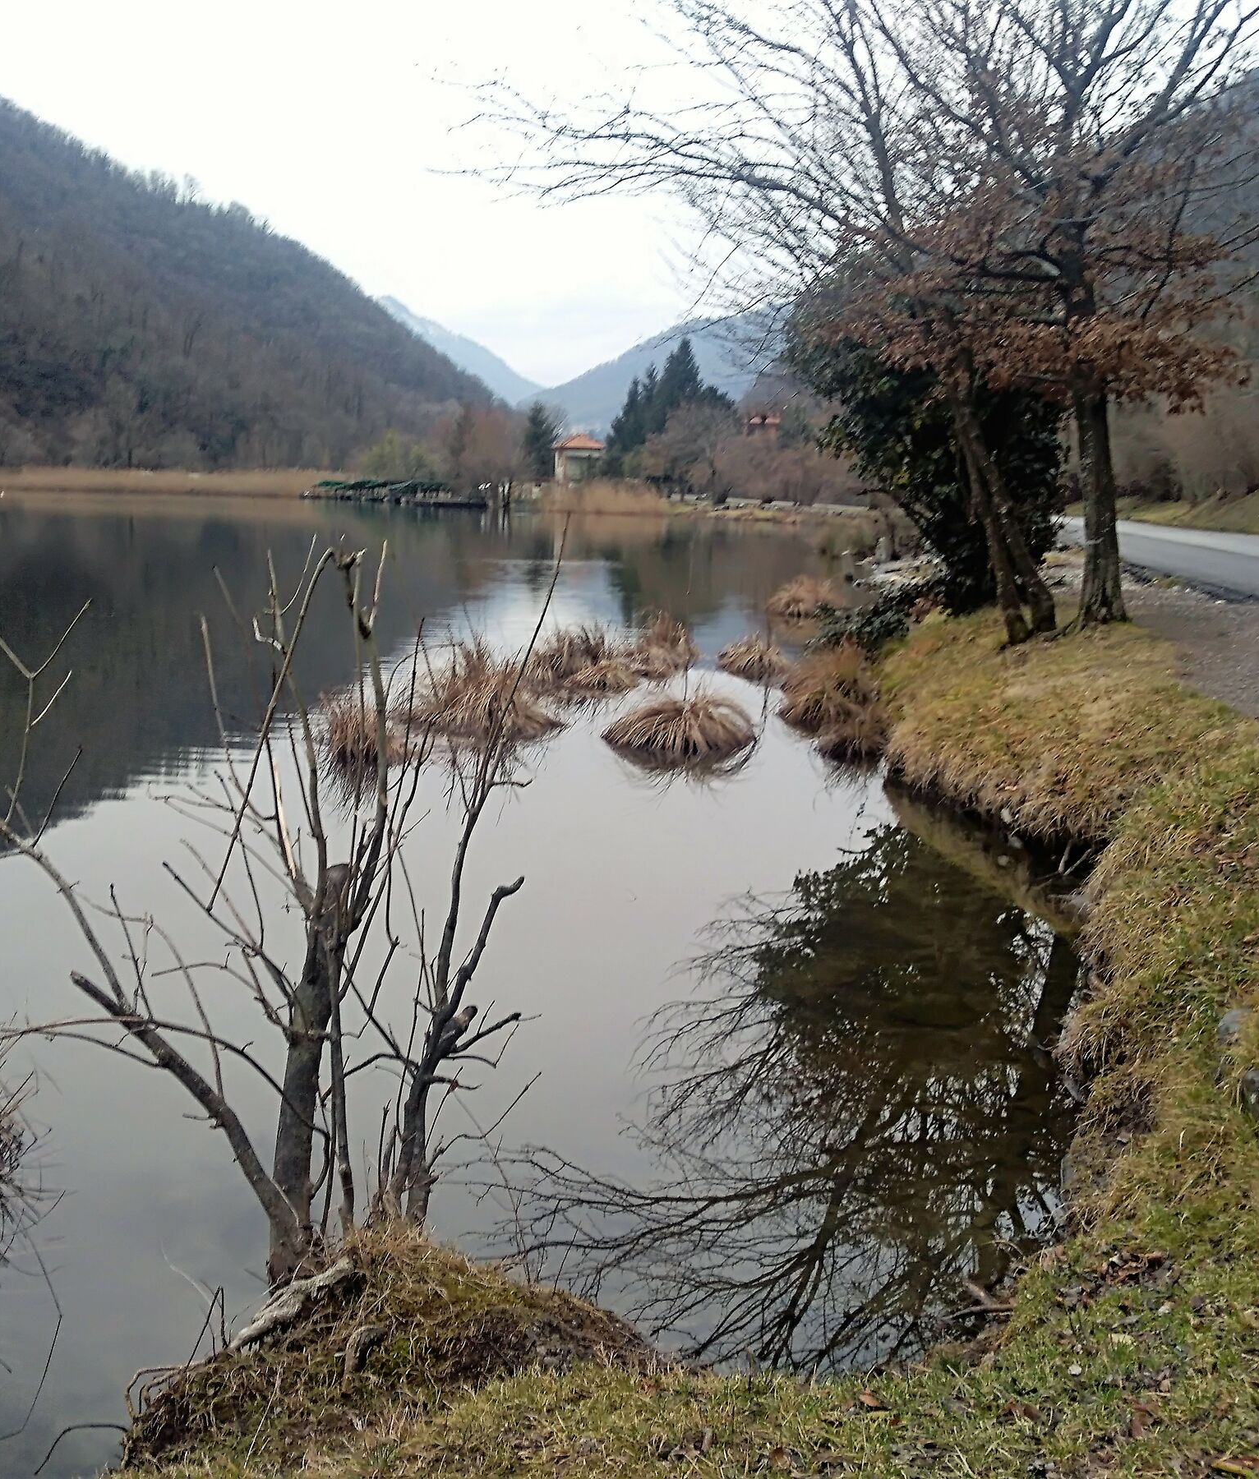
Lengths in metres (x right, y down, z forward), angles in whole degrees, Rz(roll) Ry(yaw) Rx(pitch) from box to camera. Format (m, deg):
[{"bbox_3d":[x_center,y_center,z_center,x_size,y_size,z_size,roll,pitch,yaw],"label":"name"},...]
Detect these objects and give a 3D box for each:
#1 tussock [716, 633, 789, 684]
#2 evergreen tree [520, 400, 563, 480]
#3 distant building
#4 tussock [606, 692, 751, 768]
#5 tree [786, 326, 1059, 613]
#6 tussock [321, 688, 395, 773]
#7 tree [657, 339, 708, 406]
[{"bbox_3d":[1.251,-0.856,14.767,0.770,0.430,0.750,1,10,0],"label":"tussock"},{"bbox_3d":[-9.987,-33.036,166.833,4.700,9.869,4.700,1,10,0],"label":"evergreen tree"},{"bbox_3d":[-5.148,-27.865,149.449,4.900,5.712,4.600,-2,10,-17],"label":"distant building"},{"bbox_3d":[0.365,-0.171,10.828,1.120,0.400,1.080,1,10,0],"label":"tussock"},{"bbox_3d":[3.525,-3.270,17.999,3.300,3.402,3.100,1,10,0],"label":"tree"},{"bbox_3d":[-1.858,-0.136,10.230,0.570,0.480,0.560,1,10,0],"label":"tussock"},{"bbox_3d":[4.957,-30.960,141.789,5.600,14.463,5.600,1,10,0],"label":"tree"}]

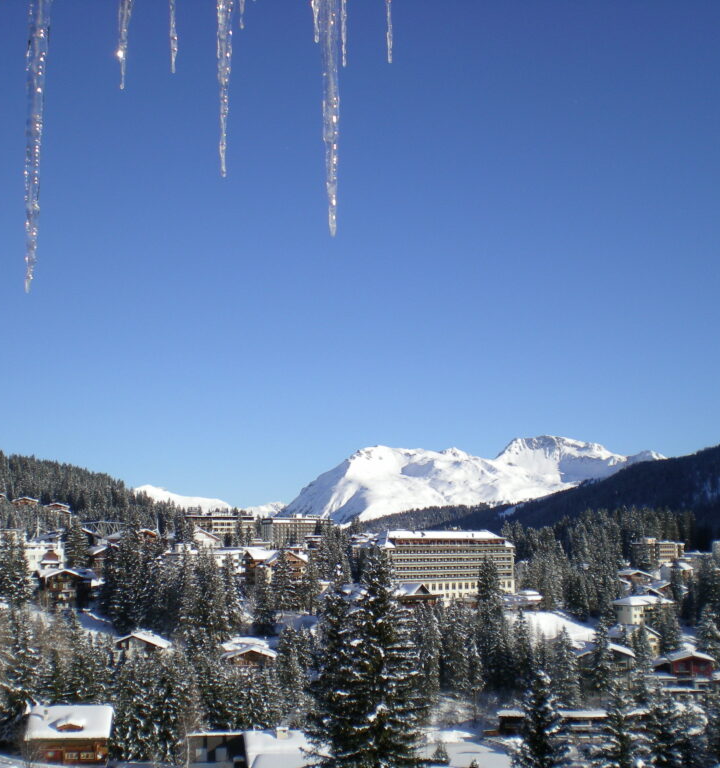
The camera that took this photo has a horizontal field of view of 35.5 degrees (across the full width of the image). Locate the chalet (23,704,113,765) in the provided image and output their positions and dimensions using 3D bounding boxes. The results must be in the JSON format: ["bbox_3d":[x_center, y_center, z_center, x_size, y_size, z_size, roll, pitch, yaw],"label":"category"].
[{"bbox_3d":[-47.110,56.270,183.000,13.280,7.930,13.970,1,-9,-10],"label":"chalet"}]

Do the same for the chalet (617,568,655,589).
[{"bbox_3d":[115.100,82.070,470.000,12.000,9.500,12.000,1,-8,-14],"label":"chalet"}]

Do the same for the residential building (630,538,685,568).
[{"bbox_3d":[170.590,97.110,645.000,23.990,16.770,16.540,2,-9,-20],"label":"residential building"}]

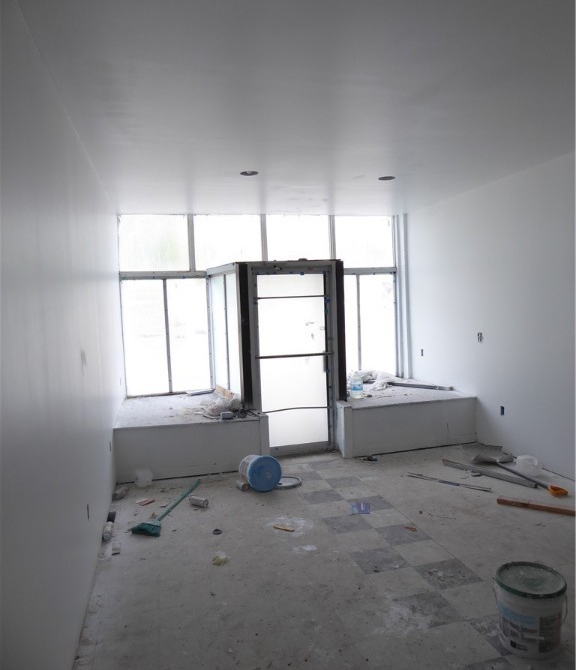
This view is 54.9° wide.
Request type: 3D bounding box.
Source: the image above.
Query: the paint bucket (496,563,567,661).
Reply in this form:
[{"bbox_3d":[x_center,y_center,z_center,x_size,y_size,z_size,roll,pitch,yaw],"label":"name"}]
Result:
[{"bbox_3d":[1.164,1.318,2.663,0.310,0.325,0.310,-2,3,0],"label":"paint bucket"}]

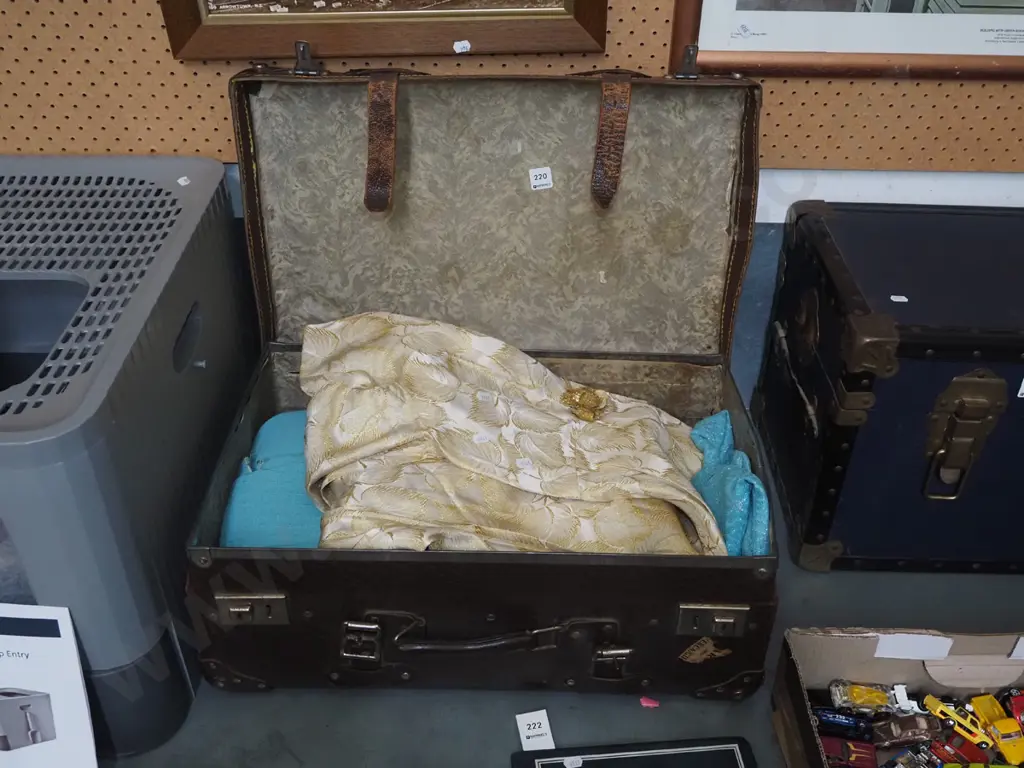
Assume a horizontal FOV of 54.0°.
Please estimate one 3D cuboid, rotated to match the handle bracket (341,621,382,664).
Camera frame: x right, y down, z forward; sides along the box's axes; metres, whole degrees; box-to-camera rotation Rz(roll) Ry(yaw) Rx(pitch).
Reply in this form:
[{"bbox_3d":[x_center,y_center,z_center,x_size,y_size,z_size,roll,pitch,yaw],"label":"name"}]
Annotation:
[{"bbox_3d":[-0.153,0.261,1.018,0.039,0.047,0.012,1,28,1],"label":"handle bracket"}]

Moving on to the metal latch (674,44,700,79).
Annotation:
[{"bbox_3d":[0.187,-0.341,1.065,0.026,0.037,0.009,1,28,1],"label":"metal latch"}]

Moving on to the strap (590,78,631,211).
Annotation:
[{"bbox_3d":[0.109,-0.266,1.103,0.031,0.148,0.013,4,28,0],"label":"strap"}]

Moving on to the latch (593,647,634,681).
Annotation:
[{"bbox_3d":[0.103,0.285,1.022,0.038,0.037,0.014,1,28,1],"label":"latch"}]

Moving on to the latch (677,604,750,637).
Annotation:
[{"bbox_3d":[0.200,0.236,1.000,0.070,0.036,0.011,1,28,1],"label":"latch"}]

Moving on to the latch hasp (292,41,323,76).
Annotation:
[{"bbox_3d":[-0.217,-0.347,1.072,0.029,0.038,0.009,1,28,1],"label":"latch hasp"}]

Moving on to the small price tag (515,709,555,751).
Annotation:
[{"bbox_3d":[0.025,0.364,1.056,0.033,0.001,0.044,-5,38,-9],"label":"small price tag"}]

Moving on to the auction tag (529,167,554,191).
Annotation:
[{"bbox_3d":[0.034,-0.239,1.173,0.025,0.025,0.001,-6,28,5],"label":"auction tag"}]

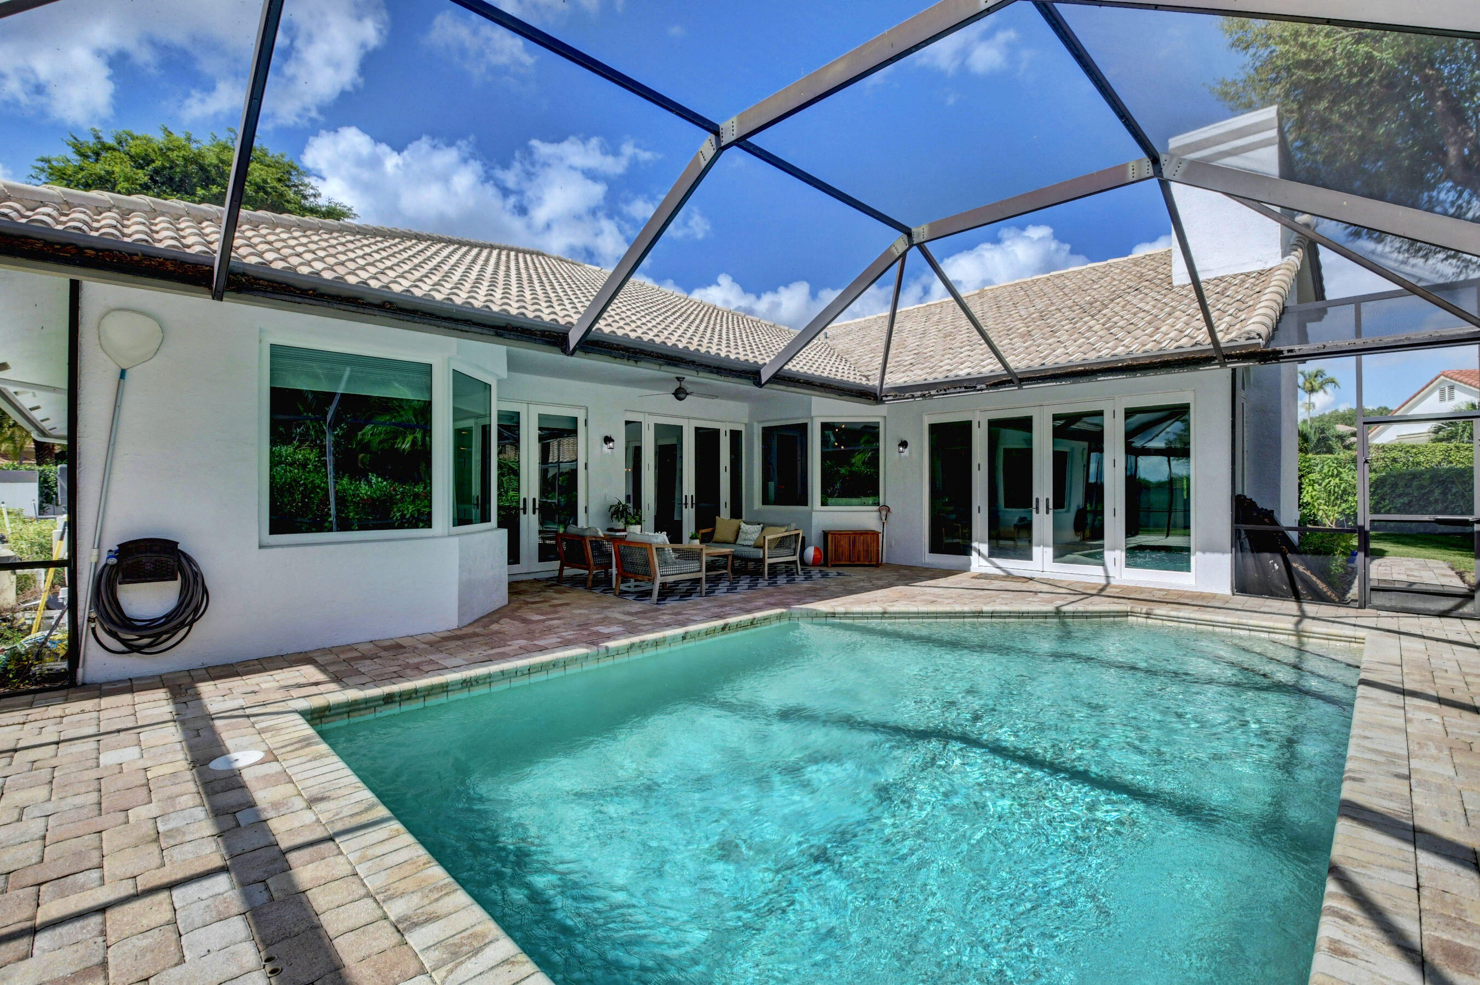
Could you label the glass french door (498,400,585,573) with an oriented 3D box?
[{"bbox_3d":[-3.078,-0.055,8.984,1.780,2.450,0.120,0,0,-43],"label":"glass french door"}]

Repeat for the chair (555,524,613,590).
[{"bbox_3d":[-1.963,0.870,8.493,0.780,0.770,0.800,0,0,43],"label":"chair"}]

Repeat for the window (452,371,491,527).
[{"bbox_3d":[-2.730,-0.415,6.340,0.100,1.510,0.920,0,0,0],"label":"window"}]

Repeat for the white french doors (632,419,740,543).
[{"bbox_3d":[-0.888,-0.053,11.024,0.120,2.480,2.780,0,0,43],"label":"white french doors"}]

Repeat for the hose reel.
[{"bbox_3d":[-4.042,0.708,4.244,0.581,0.775,0.200,0,0,-43],"label":"hose reel"}]

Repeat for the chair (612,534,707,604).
[{"bbox_3d":[-1.001,0.873,7.487,0.800,0.770,0.830,0,0,43],"label":"chair"}]

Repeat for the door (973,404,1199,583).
[{"bbox_3d":[4.722,-0.055,8.824,2.891,2.430,0.120,0,0,43],"label":"door"}]

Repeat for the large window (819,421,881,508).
[{"bbox_3d":[1.914,-0.487,10.796,1.150,1.550,0.120,0,0,-2],"label":"large window"}]

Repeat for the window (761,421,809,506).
[{"bbox_3d":[0.813,-0.501,11.220,1.080,1.500,0.100,0,0,43],"label":"window"}]

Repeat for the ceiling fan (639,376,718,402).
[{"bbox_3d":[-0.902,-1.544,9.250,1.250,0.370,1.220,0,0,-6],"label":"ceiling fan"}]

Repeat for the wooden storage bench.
[{"bbox_3d":[1.900,0.959,10.430,0.900,0.585,0.470,0,0,-2],"label":"wooden storage bench"}]

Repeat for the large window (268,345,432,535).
[{"bbox_3d":[-3.248,-0.417,5.230,1.198,1.525,0.100,0,0,-43],"label":"large window"}]

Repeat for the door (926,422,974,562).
[{"bbox_3d":[3.405,-0.065,10.034,0.880,2.420,0.110,0,0,43],"label":"door"}]

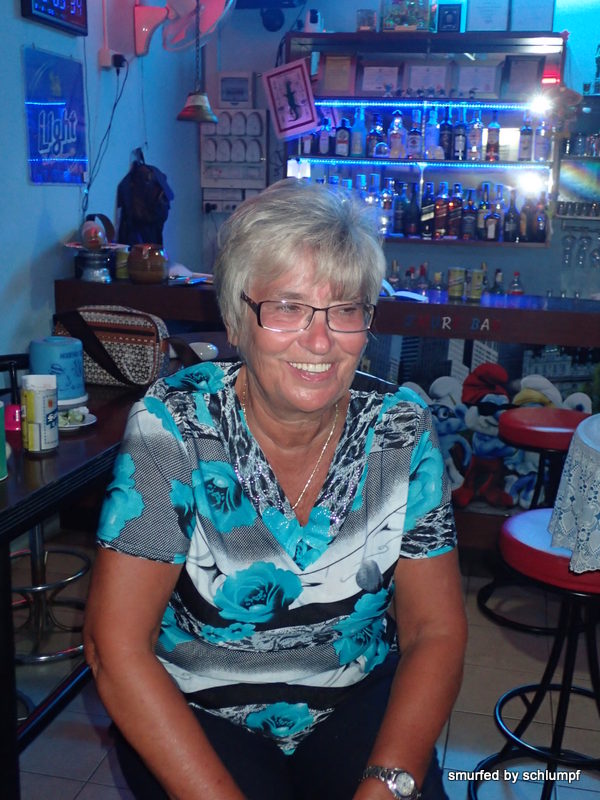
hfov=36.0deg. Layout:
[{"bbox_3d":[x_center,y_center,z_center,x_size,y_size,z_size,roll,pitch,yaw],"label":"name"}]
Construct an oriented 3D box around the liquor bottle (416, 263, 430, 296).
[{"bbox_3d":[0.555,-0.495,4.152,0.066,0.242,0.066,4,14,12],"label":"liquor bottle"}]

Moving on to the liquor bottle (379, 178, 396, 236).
[{"bbox_3d":[0.509,-1.119,5.359,0.076,0.321,0.076,3,15,10],"label":"liquor bottle"}]

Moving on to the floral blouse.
[{"bbox_3d":[-0.027,0.190,1.180,0.450,0.480,0.290,-2,21,-12],"label":"floral blouse"}]

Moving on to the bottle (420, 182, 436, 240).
[{"bbox_3d":[0.708,-1.039,5.091,0.075,0.306,0.075,3,13,9],"label":"bottle"}]

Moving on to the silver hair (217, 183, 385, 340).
[{"bbox_3d":[-0.001,-0.165,1.070,0.190,0.190,0.215,-3,14,-20],"label":"silver hair"}]

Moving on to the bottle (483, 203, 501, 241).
[{"bbox_3d":[1.048,-0.975,5.046,0.085,0.206,0.078,3,13,9],"label":"bottle"}]

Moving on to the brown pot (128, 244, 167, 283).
[{"bbox_3d":[-0.628,-0.561,3.830,0.162,0.162,0.162,1,12,0],"label":"brown pot"}]

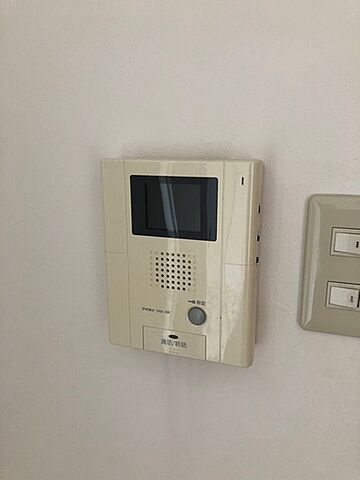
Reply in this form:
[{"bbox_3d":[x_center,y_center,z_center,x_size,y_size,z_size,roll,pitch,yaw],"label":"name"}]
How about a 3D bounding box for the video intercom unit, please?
[{"bbox_3d":[0.001,0.017,0.353,0.137,0.175,0.034,4,13,18],"label":"video intercom unit"}]

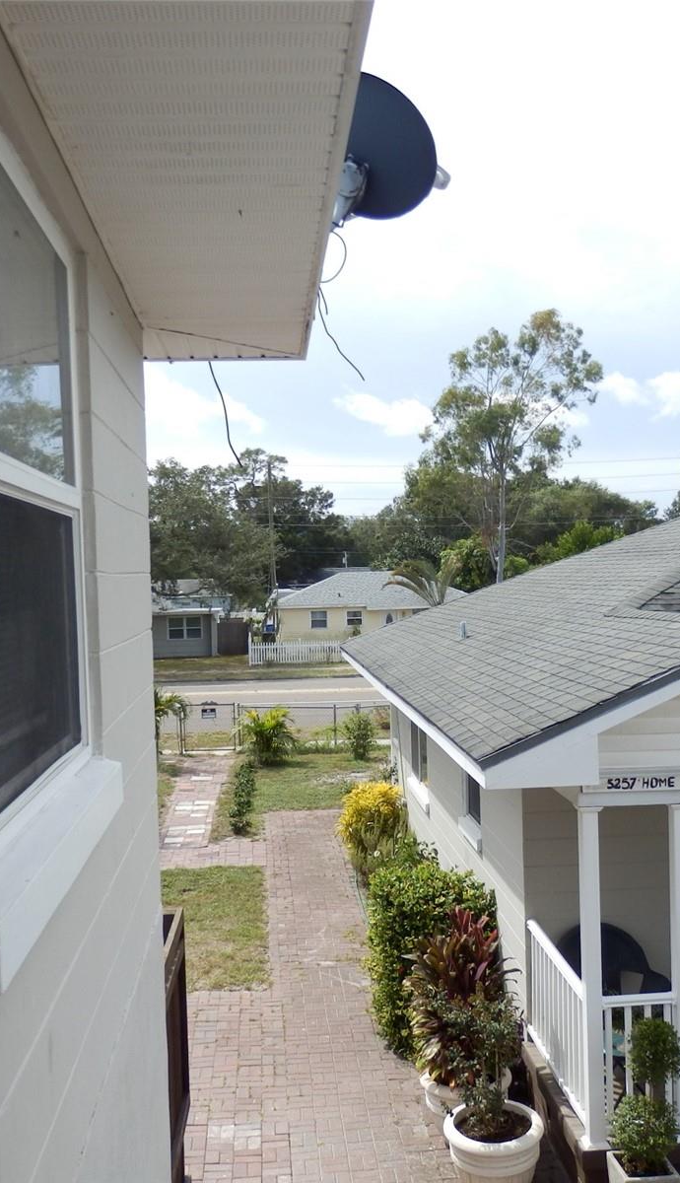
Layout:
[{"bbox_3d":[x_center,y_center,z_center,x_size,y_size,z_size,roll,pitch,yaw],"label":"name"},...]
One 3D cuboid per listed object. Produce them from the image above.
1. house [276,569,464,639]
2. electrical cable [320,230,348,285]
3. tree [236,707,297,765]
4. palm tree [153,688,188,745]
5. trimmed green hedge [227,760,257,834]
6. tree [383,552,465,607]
[{"bbox_3d":[2.424,0.915,71.756,12.600,4.320,8.800,-2,1,-2],"label":"house"},{"bbox_3d":[-0.025,-1.057,3.600,0.120,0.180,0.150,-2,1,0],"label":"electrical cable"},{"bbox_3d":[-1.630,3.152,25.054,1.360,1.290,1.250,-2,1,0],"label":"tree"},{"bbox_3d":[-4.154,3.005,25.708,1.450,1.700,1.390,-2,1,0],"label":"palm tree"},{"bbox_3d":[-1.704,3.629,20.437,0.450,0.460,4.600,-2,1,-2],"label":"trimmed green hedge"},{"bbox_3d":[4.292,0.638,57.034,4.000,5.160,3.700,-2,1,0],"label":"tree"}]

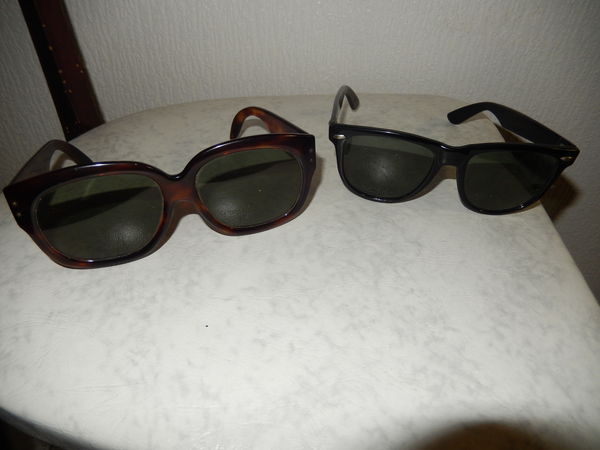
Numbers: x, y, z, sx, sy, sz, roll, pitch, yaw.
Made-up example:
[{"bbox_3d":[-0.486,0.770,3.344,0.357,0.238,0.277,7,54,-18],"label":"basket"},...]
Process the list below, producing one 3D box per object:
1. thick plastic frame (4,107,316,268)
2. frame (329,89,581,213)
[{"bbox_3d":[-0.080,-0.045,0.270,0.152,0.057,0.131,-11,37,-16],"label":"thick plastic frame"},{"bbox_3d":[0.095,-0.071,0.316,0.144,0.051,0.148,4,36,5],"label":"frame"}]

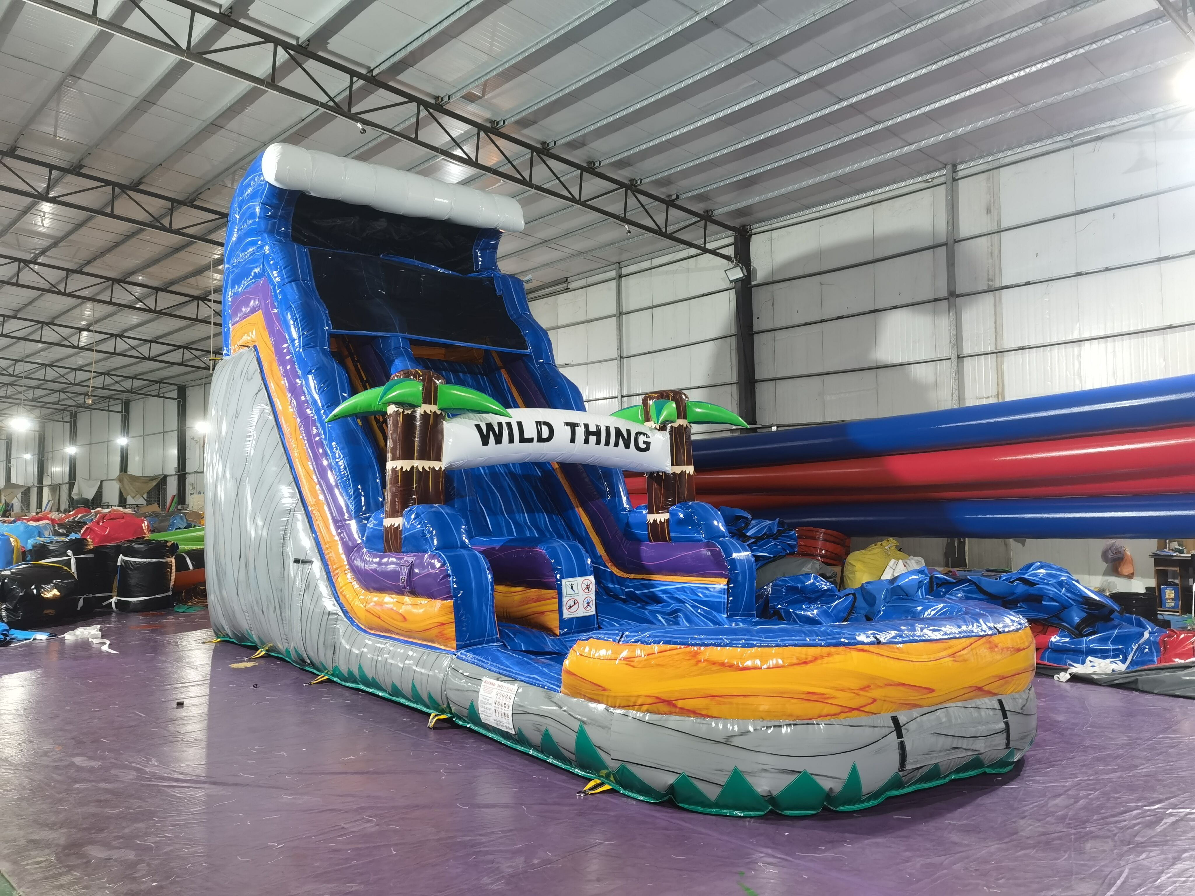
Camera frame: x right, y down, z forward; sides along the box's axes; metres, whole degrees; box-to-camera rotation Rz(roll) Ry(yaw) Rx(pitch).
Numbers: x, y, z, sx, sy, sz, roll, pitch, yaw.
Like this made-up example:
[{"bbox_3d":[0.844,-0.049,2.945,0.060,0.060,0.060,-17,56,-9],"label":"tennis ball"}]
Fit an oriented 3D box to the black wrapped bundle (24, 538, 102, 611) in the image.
[{"bbox_3d":[-8.380,1.980,14.750,1.000,1.030,0.950,1,-3,-30],"label":"black wrapped bundle"}]

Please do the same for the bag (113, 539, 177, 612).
[{"bbox_3d":[-6.940,1.950,14.310,0.860,1.020,0.860,0,-3,-26],"label":"bag"}]

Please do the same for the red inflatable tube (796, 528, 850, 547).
[{"bbox_3d":[3.083,1.231,12.800,0.800,0.220,0.620,-2,-3,13],"label":"red inflatable tube"}]

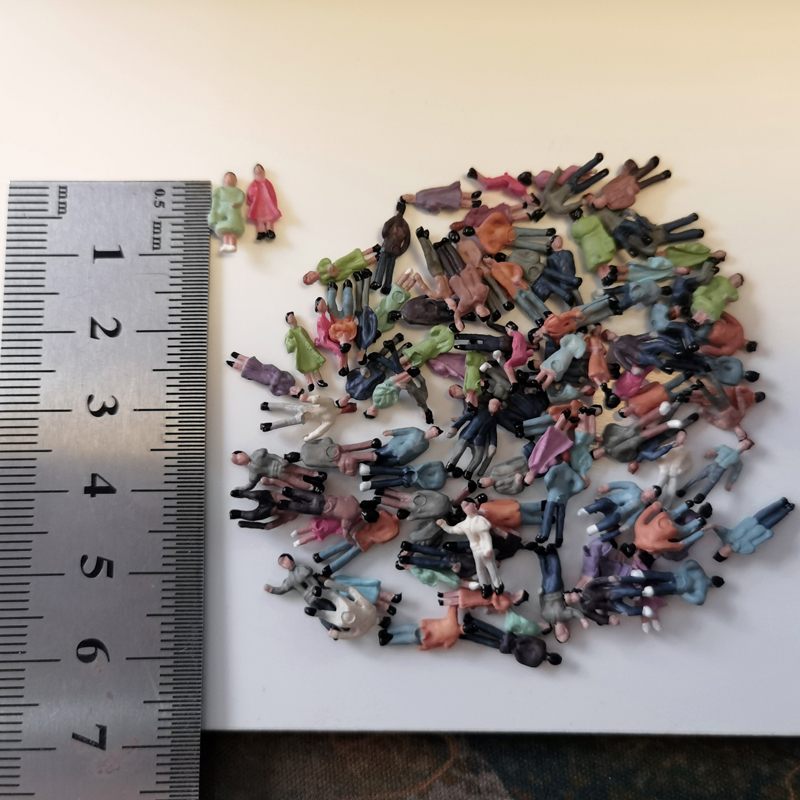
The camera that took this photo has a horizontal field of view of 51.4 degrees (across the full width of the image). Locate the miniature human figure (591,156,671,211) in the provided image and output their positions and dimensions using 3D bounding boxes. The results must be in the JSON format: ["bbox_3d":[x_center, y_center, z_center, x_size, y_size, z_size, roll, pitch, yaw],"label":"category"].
[{"bbox_3d":[0.029,-0.028,0.107,0.012,0.003,0.005,-31,83,-5],"label":"miniature human figure"}]

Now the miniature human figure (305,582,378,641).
[{"bbox_3d":[-0.006,0.025,0.098,0.010,0.003,0.006,14,81,1],"label":"miniature human figure"}]

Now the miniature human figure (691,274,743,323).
[{"bbox_3d":[0.041,-0.013,0.106,0.008,0.004,0.005,-43,85,-2],"label":"miniature human figure"}]

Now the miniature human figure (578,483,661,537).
[{"bbox_3d":[0.028,0.013,0.102,0.010,0.004,0.006,-26,83,0],"label":"miniature human figure"}]

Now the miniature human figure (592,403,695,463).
[{"bbox_3d":[0.029,0.004,0.102,0.012,0.003,0.005,-26,83,-5],"label":"miniature human figure"}]

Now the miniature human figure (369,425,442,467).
[{"bbox_3d":[0.000,0.006,0.103,0.011,0.003,0.005,-27,83,-5],"label":"miniature human figure"}]

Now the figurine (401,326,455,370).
[{"bbox_3d":[0.004,-0.007,0.103,0.010,0.003,0.003,-33,84,-6],"label":"figurine"}]

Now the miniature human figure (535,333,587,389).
[{"bbox_3d":[0.020,-0.005,0.103,0.003,0.003,0.010,38,82,4],"label":"miniature human figure"}]

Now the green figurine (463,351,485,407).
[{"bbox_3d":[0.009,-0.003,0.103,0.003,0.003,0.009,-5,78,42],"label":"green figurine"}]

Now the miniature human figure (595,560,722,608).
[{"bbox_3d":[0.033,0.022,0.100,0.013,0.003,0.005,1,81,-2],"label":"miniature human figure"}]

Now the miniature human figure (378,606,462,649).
[{"bbox_3d":[0.003,0.027,0.100,0.012,0.003,0.005,-5,82,-2],"label":"miniature human figure"}]

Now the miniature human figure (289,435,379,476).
[{"bbox_3d":[-0.008,0.007,0.102,0.011,0.003,0.005,-4,82,-2],"label":"miniature human figure"}]

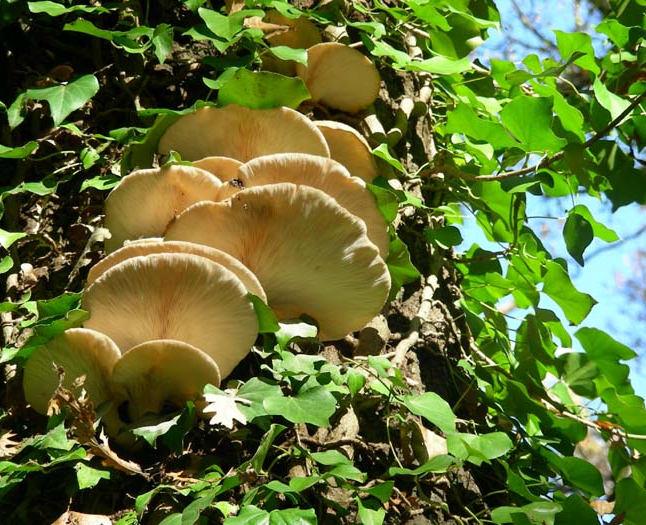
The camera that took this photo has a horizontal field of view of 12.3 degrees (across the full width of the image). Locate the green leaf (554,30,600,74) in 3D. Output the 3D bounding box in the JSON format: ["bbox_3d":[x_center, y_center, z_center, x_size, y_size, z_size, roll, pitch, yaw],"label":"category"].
[{"bbox_3d":[0.218,-0.181,2.580,0.038,0.034,0.018,0,-25,0],"label":"green leaf"}]

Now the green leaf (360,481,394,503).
[{"bbox_3d":[0.046,0.199,2.600,0.031,0.025,0.010,7,-37,-9],"label":"green leaf"}]

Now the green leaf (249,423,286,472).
[{"bbox_3d":[-0.046,0.153,2.470,0.008,0.043,0.026,14,-8,36],"label":"green leaf"}]

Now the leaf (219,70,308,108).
[{"bbox_3d":[-0.055,-0.160,2.780,0.086,0.046,0.022,0,-18,0],"label":"leaf"}]

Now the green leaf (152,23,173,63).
[{"bbox_3d":[-0.138,-0.188,2.570,0.019,0.032,0.017,0,-25,0],"label":"green leaf"}]

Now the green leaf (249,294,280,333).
[{"bbox_3d":[-0.052,0.043,2.500,0.033,0.035,0.007,-17,-5,-13],"label":"green leaf"}]

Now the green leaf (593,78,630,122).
[{"bbox_3d":[0.241,-0.135,2.500,0.027,0.043,0.008,-30,-17,18],"label":"green leaf"}]

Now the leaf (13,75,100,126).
[{"bbox_3d":[-0.248,-0.151,2.790,0.075,0.050,0.016,11,-30,3],"label":"leaf"}]

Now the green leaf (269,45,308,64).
[{"bbox_3d":[-0.030,-0.175,2.520,0.035,0.024,0.008,0,-46,-12],"label":"green leaf"}]

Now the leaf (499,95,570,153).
[{"bbox_3d":[0.200,-0.130,2.840,0.064,0.056,0.014,0,-12,0],"label":"leaf"}]

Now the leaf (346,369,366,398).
[{"bbox_3d":[0.027,0.100,2.480,0.017,0.026,0.005,0,-20,0],"label":"leaf"}]

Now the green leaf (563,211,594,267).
[{"bbox_3d":[0.239,-0.022,2.800,0.031,0.053,0.012,-1,-20,21],"label":"green leaf"}]

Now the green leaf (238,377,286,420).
[{"bbox_3d":[-0.050,0.121,2.620,0.054,0.050,0.013,0,-32,0],"label":"green leaf"}]

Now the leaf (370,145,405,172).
[{"bbox_3d":[0.054,-0.088,2.520,0.027,0.018,0.020,0,-25,0],"label":"leaf"}]

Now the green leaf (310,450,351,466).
[{"bbox_3d":[0.006,0.162,2.470,0.035,0.023,0.007,0,-51,-9],"label":"green leaf"}]

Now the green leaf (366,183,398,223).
[{"bbox_3d":[0.045,-0.050,2.500,0.035,0.037,0.008,-17,-6,-19],"label":"green leaf"}]

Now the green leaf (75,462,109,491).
[{"bbox_3d":[-0.187,0.173,2.420,0.030,0.021,0.018,0,-25,0],"label":"green leaf"}]

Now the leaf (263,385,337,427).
[{"bbox_3d":[-0.018,0.117,2.460,0.061,0.043,0.011,-6,-40,-9],"label":"leaf"}]

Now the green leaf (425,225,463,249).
[{"bbox_3d":[0.102,-0.022,2.520,0.032,0.013,0.022,0,-25,0],"label":"green leaf"}]

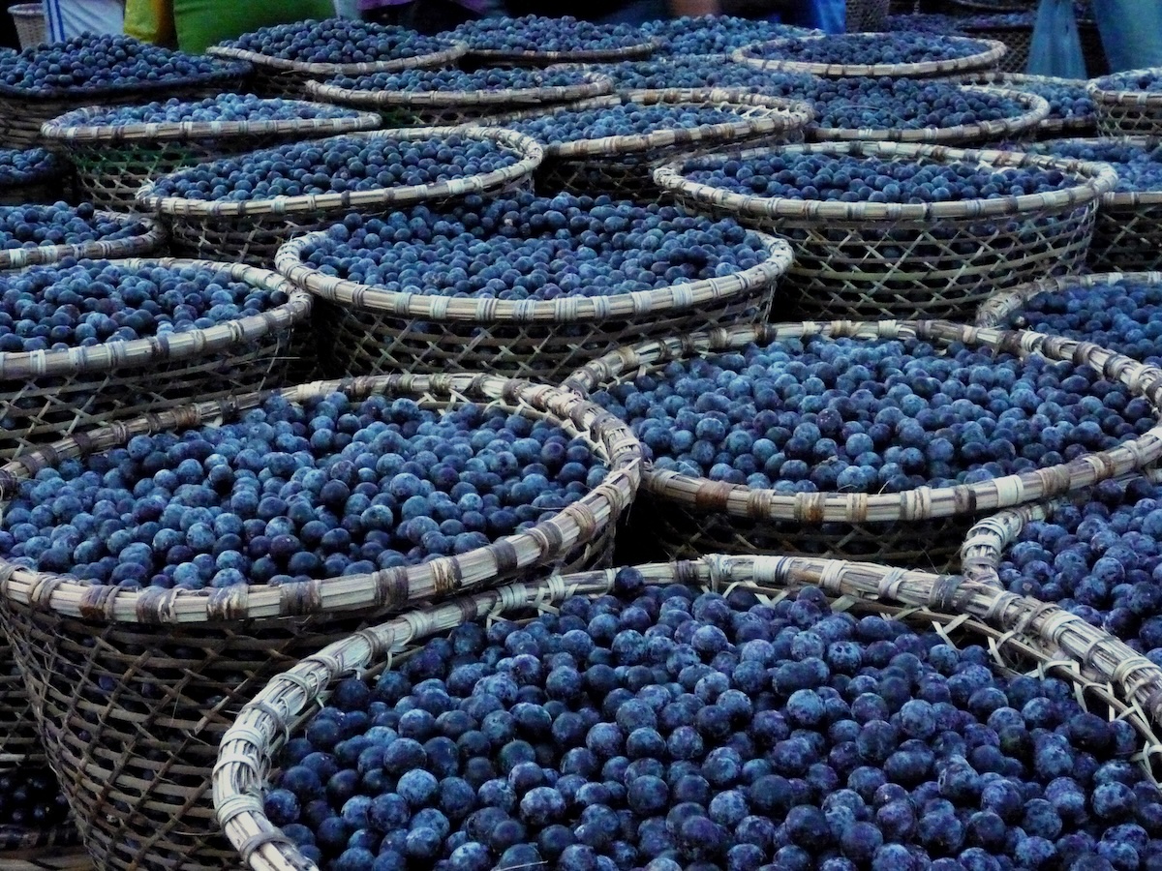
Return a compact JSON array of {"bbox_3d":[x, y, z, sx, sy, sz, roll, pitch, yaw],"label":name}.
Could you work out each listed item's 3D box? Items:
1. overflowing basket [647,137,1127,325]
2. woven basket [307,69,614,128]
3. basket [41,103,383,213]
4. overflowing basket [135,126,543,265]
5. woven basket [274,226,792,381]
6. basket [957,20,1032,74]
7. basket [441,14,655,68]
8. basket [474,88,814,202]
[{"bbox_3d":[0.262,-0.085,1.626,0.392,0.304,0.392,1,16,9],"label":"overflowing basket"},{"bbox_3d":[-0.151,-0.304,2.350,0.392,0.304,0.392,-1,16,-4],"label":"woven basket"},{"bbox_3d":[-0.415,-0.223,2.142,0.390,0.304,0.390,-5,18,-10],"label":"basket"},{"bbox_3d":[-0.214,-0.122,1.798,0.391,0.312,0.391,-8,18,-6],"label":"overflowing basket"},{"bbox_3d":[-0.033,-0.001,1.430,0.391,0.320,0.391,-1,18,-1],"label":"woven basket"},{"bbox_3d":[0.967,-0.736,3.905,0.390,0.304,0.390,3,18,13],"label":"basket"},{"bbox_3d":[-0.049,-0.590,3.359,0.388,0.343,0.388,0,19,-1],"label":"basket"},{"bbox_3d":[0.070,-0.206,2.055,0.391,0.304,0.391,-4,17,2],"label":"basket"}]

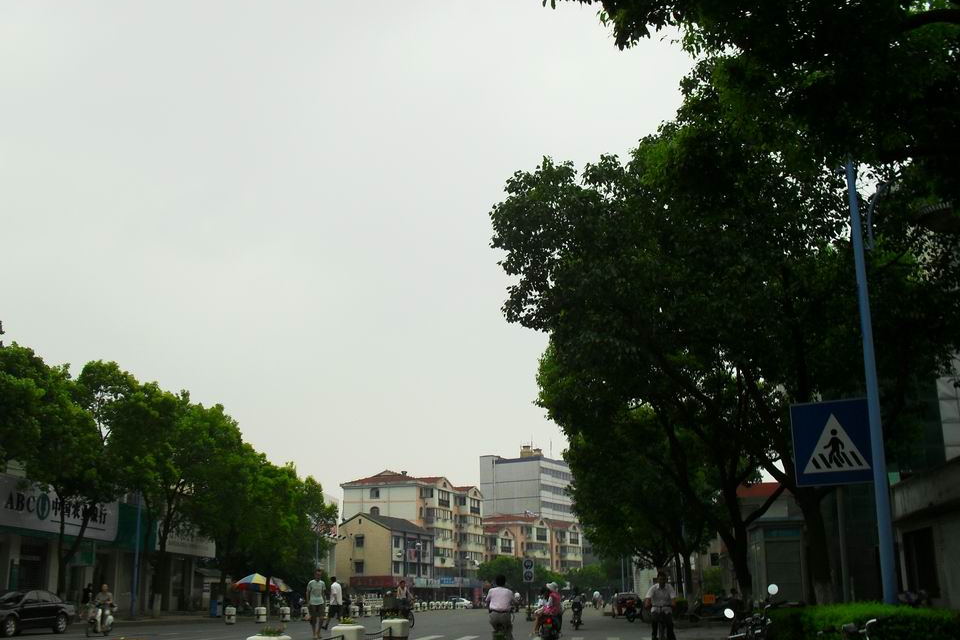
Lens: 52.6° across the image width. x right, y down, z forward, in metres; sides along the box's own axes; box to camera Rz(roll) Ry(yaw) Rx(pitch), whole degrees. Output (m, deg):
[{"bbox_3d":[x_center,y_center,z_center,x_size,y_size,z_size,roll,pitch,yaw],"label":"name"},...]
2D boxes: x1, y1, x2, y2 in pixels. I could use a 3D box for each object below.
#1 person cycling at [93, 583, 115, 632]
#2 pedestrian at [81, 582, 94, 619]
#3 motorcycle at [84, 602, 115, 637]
[{"bbox_3d":[-11.532,8.824,29.728,0.550,1.430,0.750,13,-20,-38],"label":"person cycling"},{"bbox_3d":[-16.887,12.226,41.760,0.360,1.600,0.480,-13,-20,38],"label":"pedestrian"},{"bbox_3d":[-11.607,9.108,29.647,0.660,1.080,1.700,13,-20,-38],"label":"motorcycle"}]

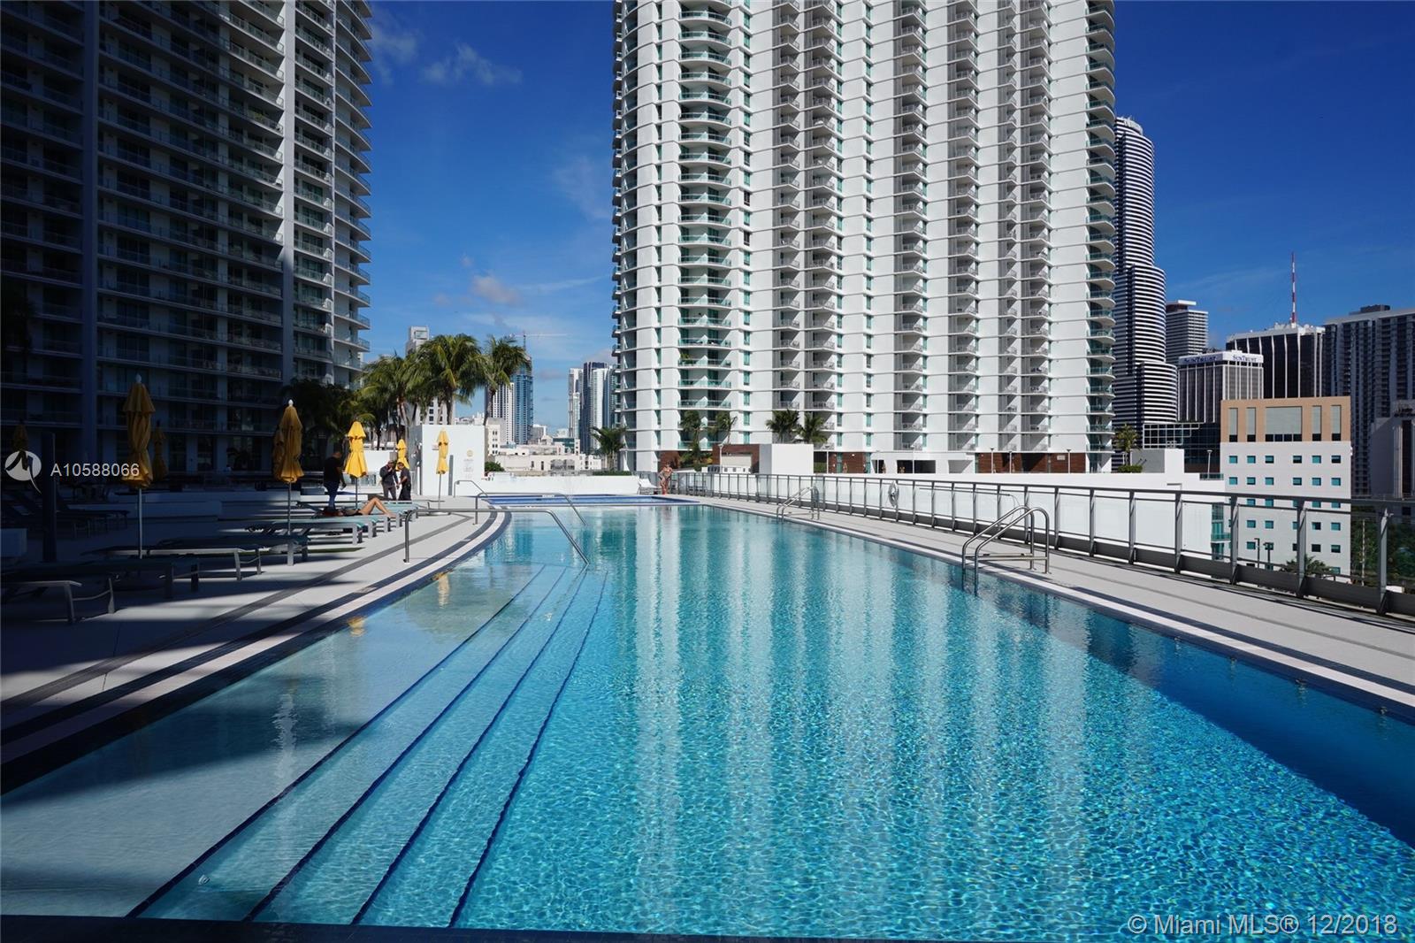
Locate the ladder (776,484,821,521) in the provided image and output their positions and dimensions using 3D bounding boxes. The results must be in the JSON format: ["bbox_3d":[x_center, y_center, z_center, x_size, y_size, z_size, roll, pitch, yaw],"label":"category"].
[{"bbox_3d":[2.520,0.884,26.060,1.080,0.920,0.570,0,0,-10],"label":"ladder"}]

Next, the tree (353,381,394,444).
[{"bbox_3d":[-21.000,-2.500,60.000,3.400,6.300,3.400,0,0,0],"label":"tree"}]

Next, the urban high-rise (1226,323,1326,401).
[{"bbox_3d":[470.000,-49.000,782.000,42.000,143.000,58.000,0,0,-27],"label":"urban high-rise"}]

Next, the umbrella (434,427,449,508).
[{"bbox_3d":[-8.740,-0.080,31.000,0.440,2.630,0.440,0,0,0],"label":"umbrella"}]

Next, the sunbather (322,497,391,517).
[{"bbox_3d":[-7.410,0.750,19.900,1.520,0.420,0.450,0,0,2],"label":"sunbather"}]

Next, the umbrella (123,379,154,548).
[{"bbox_3d":[-8.090,-0.020,13.400,0.460,2.680,0.460,0,0,0],"label":"umbrella"}]

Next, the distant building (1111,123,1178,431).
[{"bbox_3d":[204.000,-70.000,445.000,50.000,192.000,50.000,0,0,-23],"label":"distant building"}]

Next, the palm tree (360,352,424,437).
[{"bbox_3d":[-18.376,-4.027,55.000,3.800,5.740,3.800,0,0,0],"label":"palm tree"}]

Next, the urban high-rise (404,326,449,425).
[{"bbox_3d":[-156.000,-27.000,537.000,23.000,104.000,26.000,0,0,-24],"label":"urban high-rise"}]

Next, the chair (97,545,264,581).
[{"bbox_3d":[-6.700,1.150,11.970,1.880,0.430,0.700,0,0,-8],"label":"chair"}]

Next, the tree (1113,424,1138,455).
[{"bbox_3d":[62.000,-3.900,140.000,3.700,6.300,3.700,0,0,0],"label":"tree"}]

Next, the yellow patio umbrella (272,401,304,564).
[{"bbox_3d":[-6.683,0.100,15.100,0.470,2.510,0.470,0,0,0],"label":"yellow patio umbrella"}]

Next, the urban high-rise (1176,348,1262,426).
[{"bbox_3d":[357.000,-27.000,656.000,41.000,105.000,36.000,0,0,-23],"label":"urban high-rise"}]

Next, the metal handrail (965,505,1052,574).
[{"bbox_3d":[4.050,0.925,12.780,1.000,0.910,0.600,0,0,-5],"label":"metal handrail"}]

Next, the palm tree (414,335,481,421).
[{"bbox_3d":[-15.329,-4.560,56.000,3.940,7.280,3.940,0,0,0],"label":"palm tree"}]

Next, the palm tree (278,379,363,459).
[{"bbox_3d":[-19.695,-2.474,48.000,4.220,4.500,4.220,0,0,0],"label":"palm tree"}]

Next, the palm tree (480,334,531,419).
[{"bbox_3d":[-11.981,-4.527,56.000,3.020,7.220,3.020,0,0,0],"label":"palm tree"}]

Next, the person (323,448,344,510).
[{"bbox_3d":[-9.900,0.365,25.000,0.500,1.800,0.500,0,0,-3],"label":"person"}]

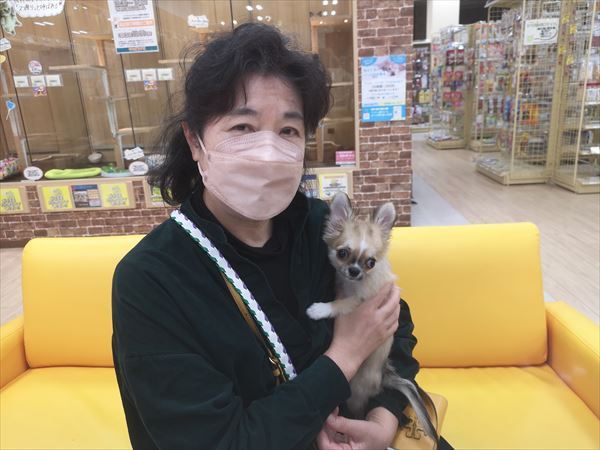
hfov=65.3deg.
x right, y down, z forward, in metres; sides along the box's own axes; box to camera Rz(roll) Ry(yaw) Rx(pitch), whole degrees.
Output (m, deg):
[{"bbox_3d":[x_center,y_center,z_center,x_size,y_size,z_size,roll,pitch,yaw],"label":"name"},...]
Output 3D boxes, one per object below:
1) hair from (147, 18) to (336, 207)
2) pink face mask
[{"bbox_3d":[-0.082,-0.152,0.676,0.230,0.255,0.225,-4,13,-26],"label":"hair"},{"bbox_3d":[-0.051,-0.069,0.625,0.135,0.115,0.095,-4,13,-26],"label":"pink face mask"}]

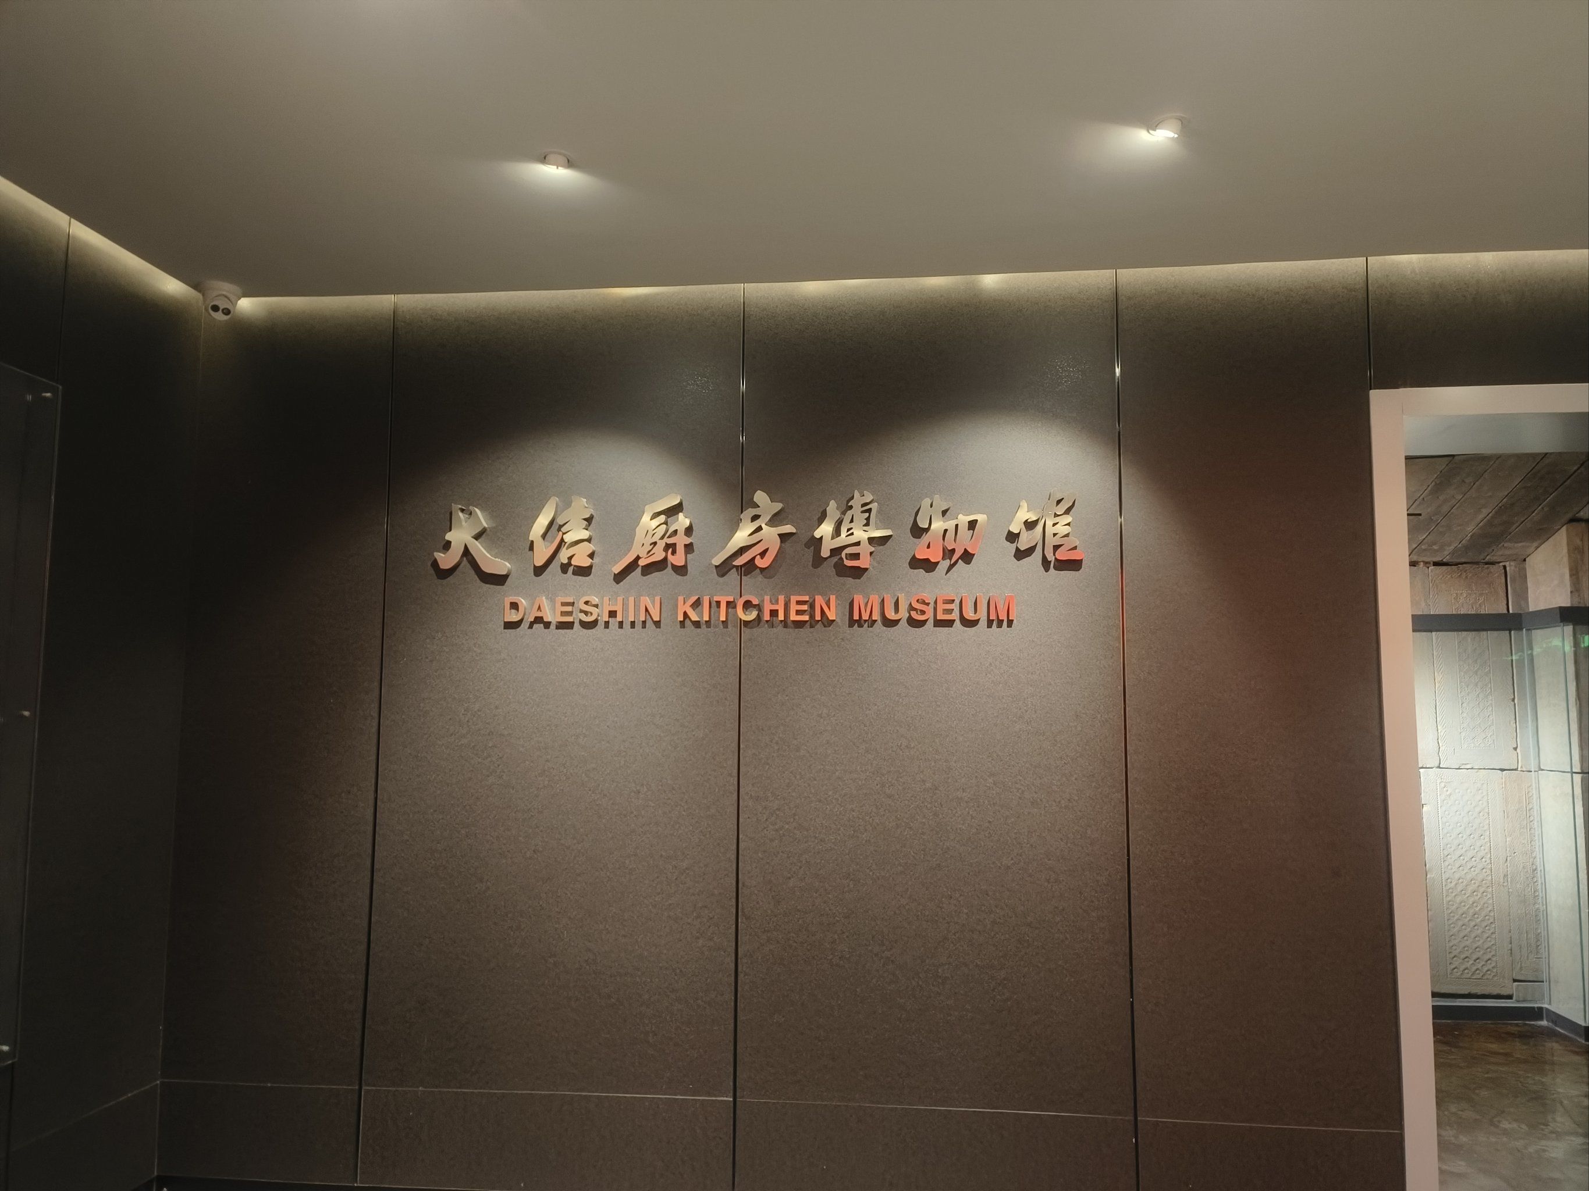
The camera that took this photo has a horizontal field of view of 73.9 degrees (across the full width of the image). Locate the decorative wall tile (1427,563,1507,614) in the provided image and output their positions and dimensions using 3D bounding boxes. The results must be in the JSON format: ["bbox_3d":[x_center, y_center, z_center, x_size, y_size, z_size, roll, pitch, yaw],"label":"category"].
[{"bbox_3d":[3.525,-0.026,5.551,0.385,0.262,0.060,0,-5,6],"label":"decorative wall tile"}]

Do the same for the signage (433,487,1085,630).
[{"bbox_3d":[-0.140,-0.118,3.333,2.054,0.405,0.045,0,-5,6],"label":"signage"}]

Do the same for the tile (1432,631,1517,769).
[{"bbox_3d":[3.527,0.543,5.500,0.388,0.717,0.060,0,-5,6],"label":"tile"}]

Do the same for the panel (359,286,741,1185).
[{"bbox_3d":[-0.762,0.424,3.387,1.181,2.871,0.030,0,-5,6],"label":"panel"}]

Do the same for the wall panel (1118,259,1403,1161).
[{"bbox_3d":[1.376,0.413,3.166,0.742,2.878,0.030,0,-5,6],"label":"wall panel"}]

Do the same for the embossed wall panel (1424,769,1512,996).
[{"bbox_3d":[3.446,1.472,5.426,0.396,1.149,0.060,0,-5,6],"label":"embossed wall panel"}]

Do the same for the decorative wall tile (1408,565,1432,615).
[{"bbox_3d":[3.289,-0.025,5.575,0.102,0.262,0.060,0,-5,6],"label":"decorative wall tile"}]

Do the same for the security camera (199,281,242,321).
[{"bbox_3d":[-1.841,-0.946,3.393,0.120,0.100,0.120,3,-6,-29],"label":"security camera"}]

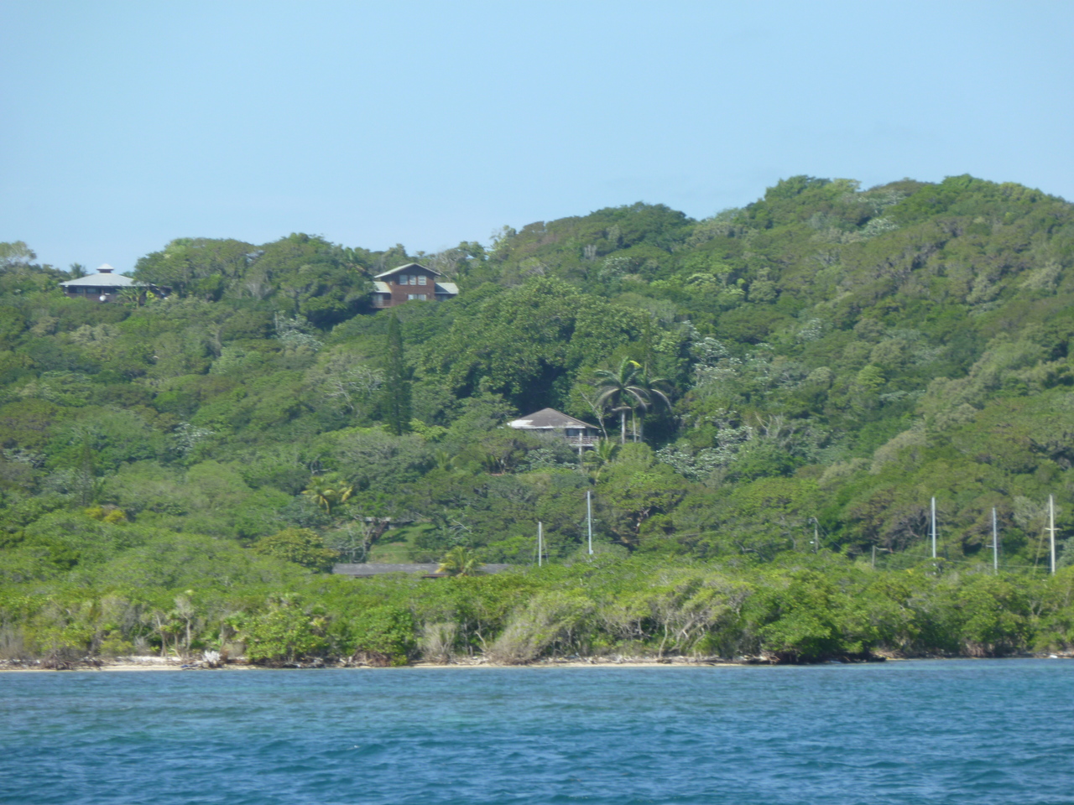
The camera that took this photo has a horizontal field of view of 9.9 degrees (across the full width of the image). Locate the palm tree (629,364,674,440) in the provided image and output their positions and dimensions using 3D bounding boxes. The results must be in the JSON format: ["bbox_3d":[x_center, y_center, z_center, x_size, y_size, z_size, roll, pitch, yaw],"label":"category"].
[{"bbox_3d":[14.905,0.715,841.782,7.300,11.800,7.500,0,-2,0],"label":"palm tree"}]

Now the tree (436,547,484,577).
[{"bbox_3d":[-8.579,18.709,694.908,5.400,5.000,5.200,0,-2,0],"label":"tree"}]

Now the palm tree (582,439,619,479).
[{"bbox_3d":[8.455,7.781,814.885,5.000,6.200,5.000,0,-2,0],"label":"palm tree"}]

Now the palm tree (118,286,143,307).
[{"bbox_3d":[-59.275,-15.100,904.932,3.800,3.700,3.600,0,-2,0],"label":"palm tree"}]

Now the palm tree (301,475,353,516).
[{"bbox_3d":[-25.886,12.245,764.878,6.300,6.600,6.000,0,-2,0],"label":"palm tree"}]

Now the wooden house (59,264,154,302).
[{"bbox_3d":[-64.203,-17.603,924.885,13.800,6.200,12.800,0,-2,-6],"label":"wooden house"}]

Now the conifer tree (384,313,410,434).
[{"bbox_3d":[-19.066,-3.462,849.671,4.100,17.800,4.100,0,-2,0],"label":"conifer tree"}]

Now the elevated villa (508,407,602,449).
[{"bbox_3d":[2.443,3.779,831.887,10.800,6.100,10.400,-1,-2,10],"label":"elevated villa"}]

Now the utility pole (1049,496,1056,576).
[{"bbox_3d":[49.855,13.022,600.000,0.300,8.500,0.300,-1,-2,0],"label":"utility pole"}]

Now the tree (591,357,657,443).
[{"bbox_3d":[11.735,0.281,834.774,8.800,12.200,8.600,0,-2,0],"label":"tree"}]

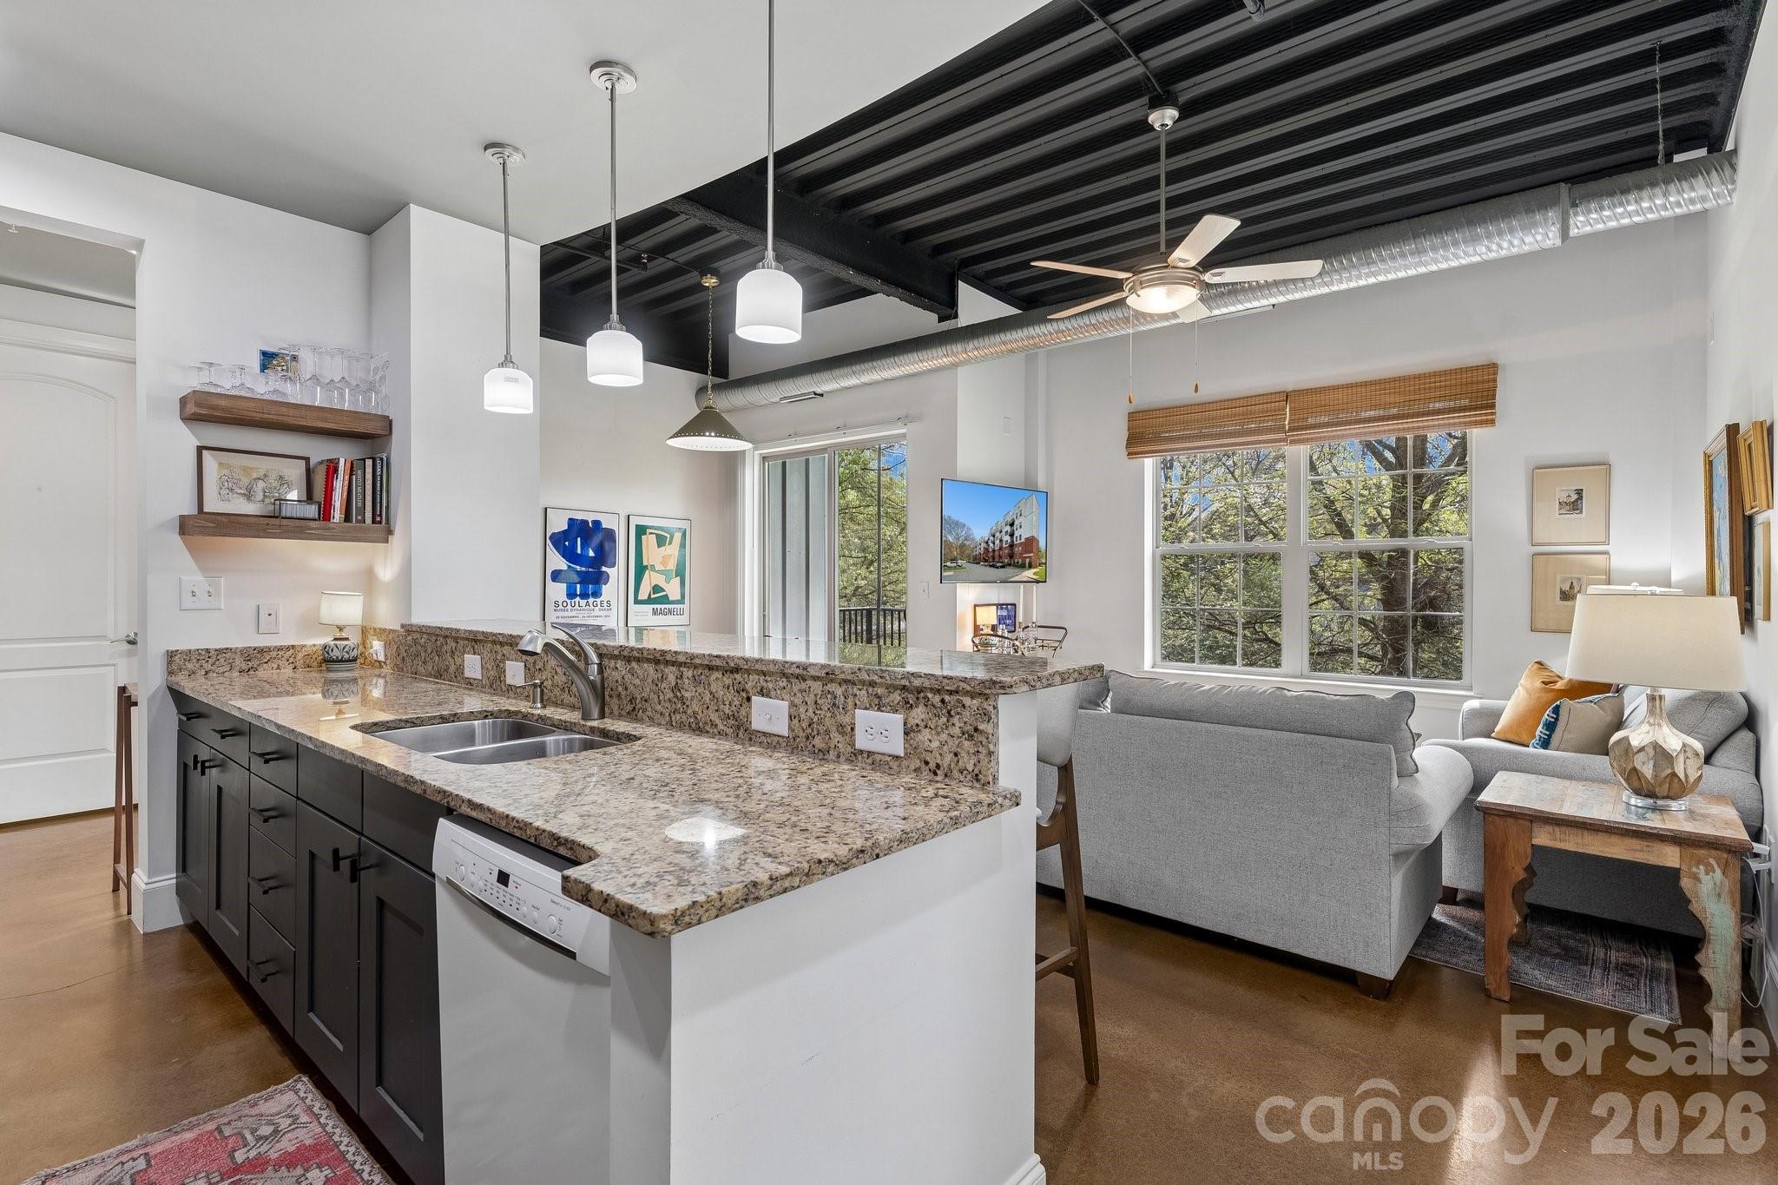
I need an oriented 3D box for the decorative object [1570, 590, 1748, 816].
[{"bbox_3d":[2.385,0.320,2.475,0.390,0.680,0.270,0,0,40],"label":"decorative object"}]

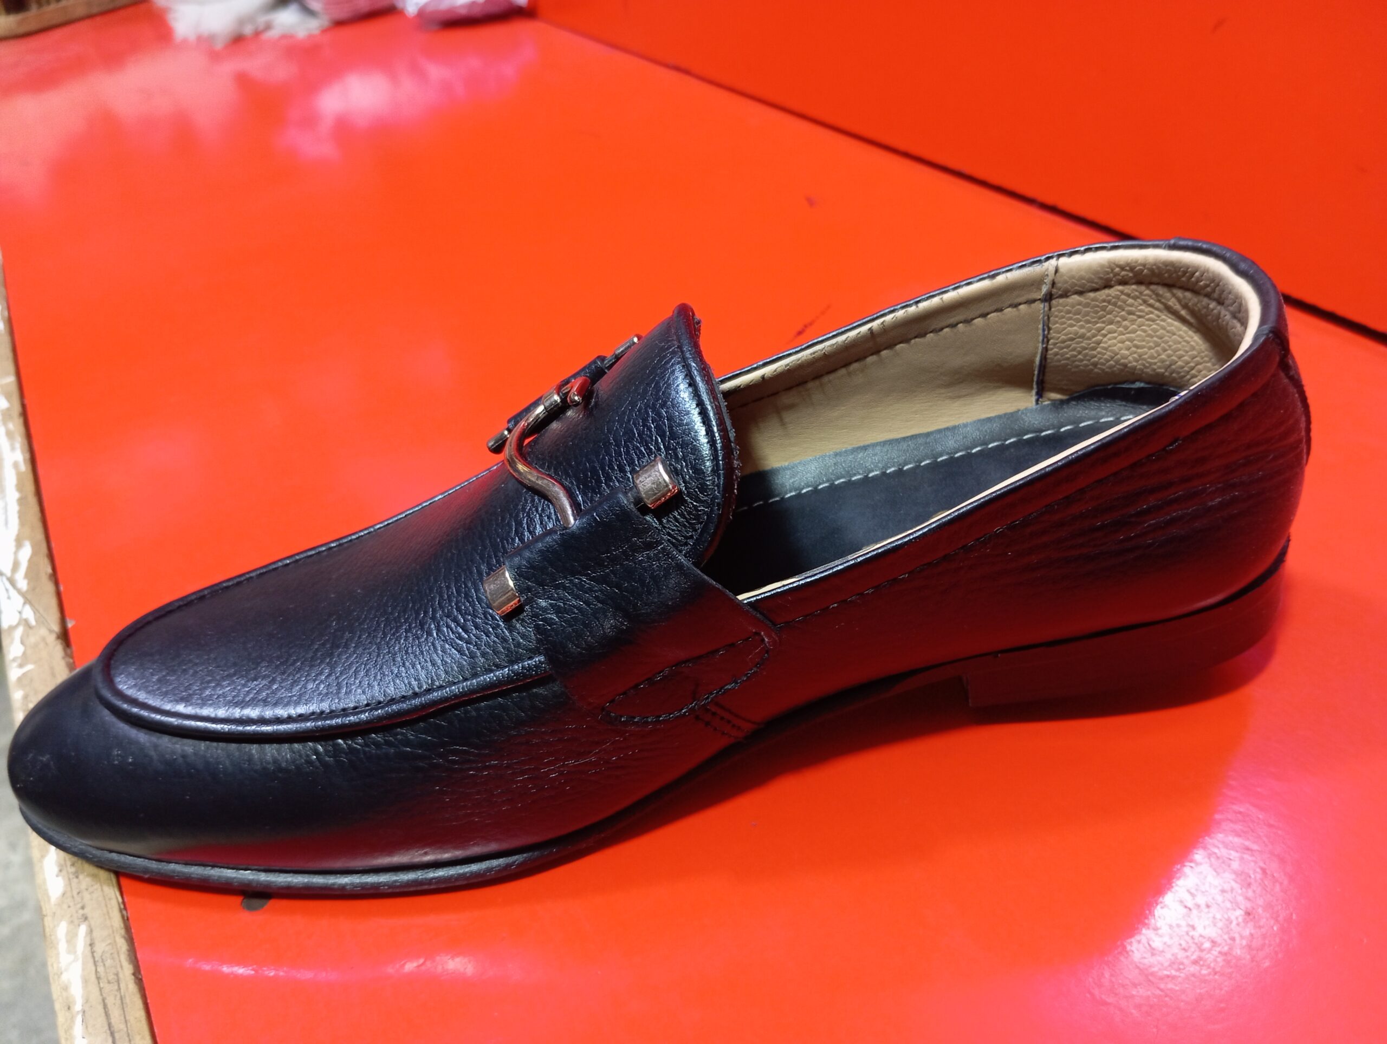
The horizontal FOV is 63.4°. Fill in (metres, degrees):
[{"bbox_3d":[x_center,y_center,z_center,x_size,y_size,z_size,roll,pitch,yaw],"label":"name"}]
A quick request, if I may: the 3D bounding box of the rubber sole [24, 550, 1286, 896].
[{"bbox_3d":[-0.006,0.028,0.280,0.303,0.031,0.104,-8,37,-3],"label":"rubber sole"}]

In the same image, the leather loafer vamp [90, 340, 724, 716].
[{"bbox_3d":[-0.059,0.005,0.234,0.147,0.062,0.083,-10,42,0],"label":"leather loafer vamp"}]

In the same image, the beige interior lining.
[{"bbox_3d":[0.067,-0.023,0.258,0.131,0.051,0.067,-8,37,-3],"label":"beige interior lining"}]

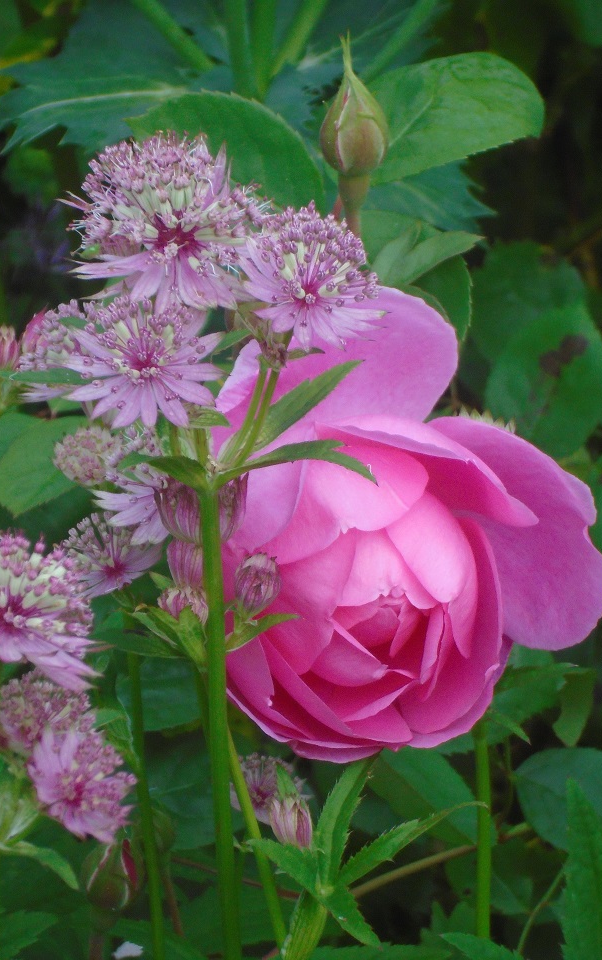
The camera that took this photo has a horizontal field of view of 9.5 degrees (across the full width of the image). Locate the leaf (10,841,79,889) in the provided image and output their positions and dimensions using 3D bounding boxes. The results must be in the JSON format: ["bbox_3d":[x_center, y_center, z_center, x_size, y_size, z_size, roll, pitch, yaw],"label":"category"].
[{"bbox_3d":[-0.060,0.090,0.845,0.020,0.006,0.009,29,24,14],"label":"leaf"}]

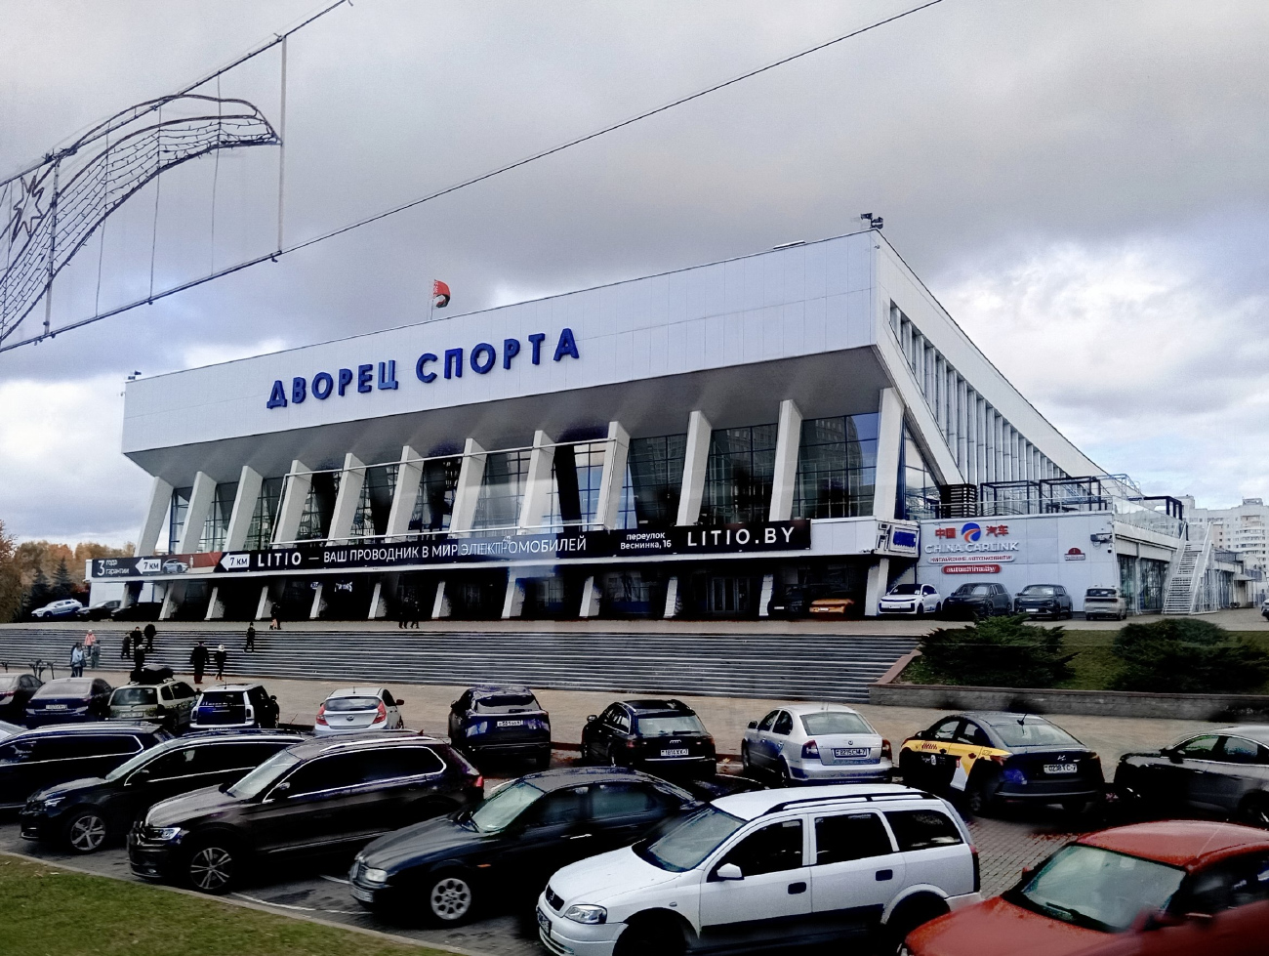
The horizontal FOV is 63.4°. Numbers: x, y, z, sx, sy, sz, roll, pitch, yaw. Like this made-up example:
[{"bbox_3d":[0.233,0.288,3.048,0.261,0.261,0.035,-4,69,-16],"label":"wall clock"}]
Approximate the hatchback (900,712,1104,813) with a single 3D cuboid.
[{"bbox_3d":[6.003,4.765,17.469,1.740,1.470,4.430,0,-7,-9],"label":"hatchback"}]

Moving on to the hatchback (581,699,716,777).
[{"bbox_3d":[0.164,5.325,21.186,1.870,1.460,4.750,1,-7,-14],"label":"hatchback"}]

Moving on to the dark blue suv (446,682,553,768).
[{"bbox_3d":[-3.156,5.552,23.395,1.865,1.660,4.550,1,-7,-15],"label":"dark blue suv"}]

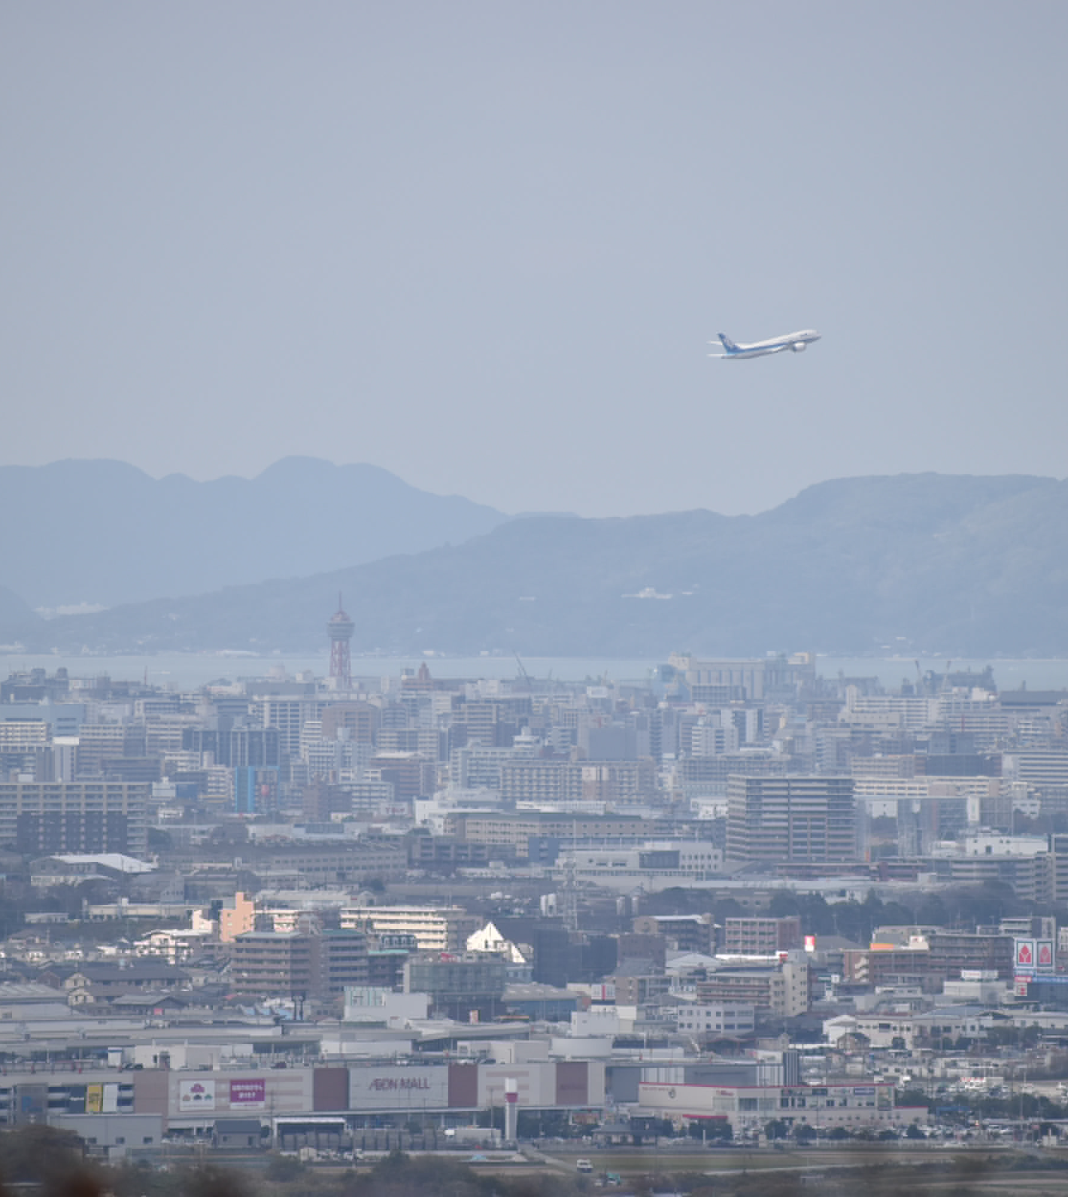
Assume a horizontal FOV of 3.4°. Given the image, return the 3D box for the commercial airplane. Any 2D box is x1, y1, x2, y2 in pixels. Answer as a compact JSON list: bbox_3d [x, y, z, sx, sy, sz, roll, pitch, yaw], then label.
[{"bbox_3d":[110.690,-122.340,8440.000,59.800,16.600,60.100,-14,10,-35],"label":"commercial airplane"}]

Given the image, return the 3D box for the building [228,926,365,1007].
[{"bbox_3d":[-68.400,108.360,5200.000,23.500,24.500,33.000,0,1,40],"label":"building"}]

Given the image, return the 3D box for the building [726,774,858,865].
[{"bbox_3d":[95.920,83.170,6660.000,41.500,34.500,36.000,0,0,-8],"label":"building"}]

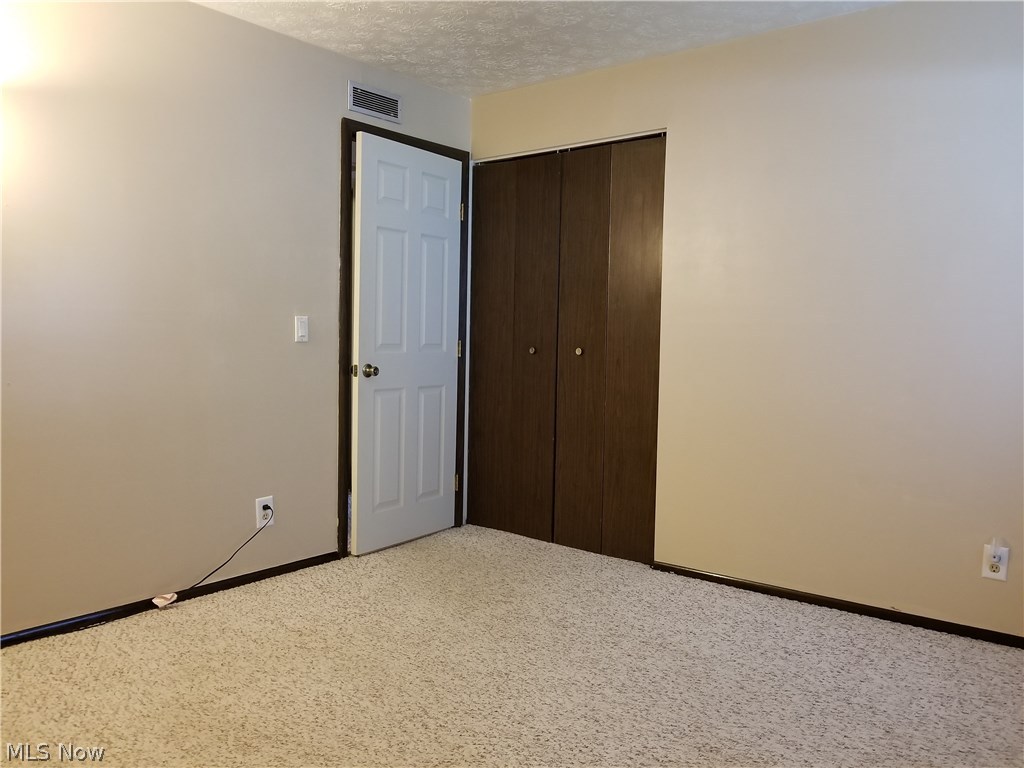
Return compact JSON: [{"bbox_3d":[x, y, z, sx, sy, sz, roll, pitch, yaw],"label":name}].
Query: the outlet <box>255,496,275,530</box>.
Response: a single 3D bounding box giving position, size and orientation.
[{"bbox_3d":[-1.103,0.578,3.456,0.020,0.127,0.080,4,5,39],"label":"outlet"}]

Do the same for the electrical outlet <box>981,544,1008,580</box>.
[{"bbox_3d":[1.786,0.663,2.844,0.076,0.121,0.020,4,5,39],"label":"electrical outlet"}]

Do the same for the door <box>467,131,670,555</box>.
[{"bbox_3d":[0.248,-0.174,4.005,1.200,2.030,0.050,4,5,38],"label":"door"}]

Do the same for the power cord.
[{"bbox_3d":[-1.193,0.699,3.333,0.045,0.295,0.399,4,5,39],"label":"power cord"}]

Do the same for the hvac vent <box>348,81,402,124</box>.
[{"bbox_3d":[-0.668,-1.398,3.823,0.025,0.139,0.345,4,5,39],"label":"hvac vent"}]

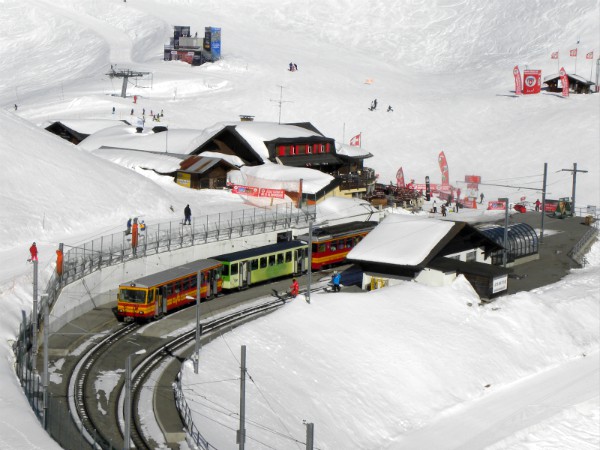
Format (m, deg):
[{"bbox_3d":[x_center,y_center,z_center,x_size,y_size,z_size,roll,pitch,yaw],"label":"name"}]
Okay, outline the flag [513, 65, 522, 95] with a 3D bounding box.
[{"bbox_3d":[40.823,-27.215,244.000,1.400,5.400,0.200,3,7,12],"label":"flag"}]

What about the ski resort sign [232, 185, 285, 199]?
[{"bbox_3d":[-4.448,-3.608,140.000,6.100,0.850,0.150,4,7,22],"label":"ski resort sign"}]

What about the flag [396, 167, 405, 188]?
[{"bbox_3d":[14.330,-6.475,185.000,1.100,3.600,0.200,2,7,5],"label":"flag"}]

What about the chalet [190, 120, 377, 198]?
[{"bbox_3d":[-1.815,-8.110,154.142,15.500,8.400,17.400,7,9,35],"label":"chalet"}]

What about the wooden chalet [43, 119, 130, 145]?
[{"bbox_3d":[-30.118,-12.805,186.000,9.300,5.000,14.800,7,9,35],"label":"wooden chalet"}]

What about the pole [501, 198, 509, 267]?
[{"bbox_3d":[19.635,0.962,125.000,0.850,7.000,0.300,7,9,35],"label":"pole"}]

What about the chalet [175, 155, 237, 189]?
[{"bbox_3d":[-10.285,-5.632,143.000,5.200,3.400,4.300,-5,10,-45],"label":"chalet"}]

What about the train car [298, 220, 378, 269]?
[{"bbox_3d":[4.108,2.199,131.933,2.500,3.550,16.000,5,8,27],"label":"train car"}]

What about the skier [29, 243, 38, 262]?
[{"bbox_3d":[-22.917,2.369,112.000,0.500,1.740,0.600,4,8,18],"label":"skier"}]

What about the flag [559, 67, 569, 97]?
[{"bbox_3d":[48.332,-26.180,238.000,1.400,5.400,0.250,1,7,0],"label":"flag"}]

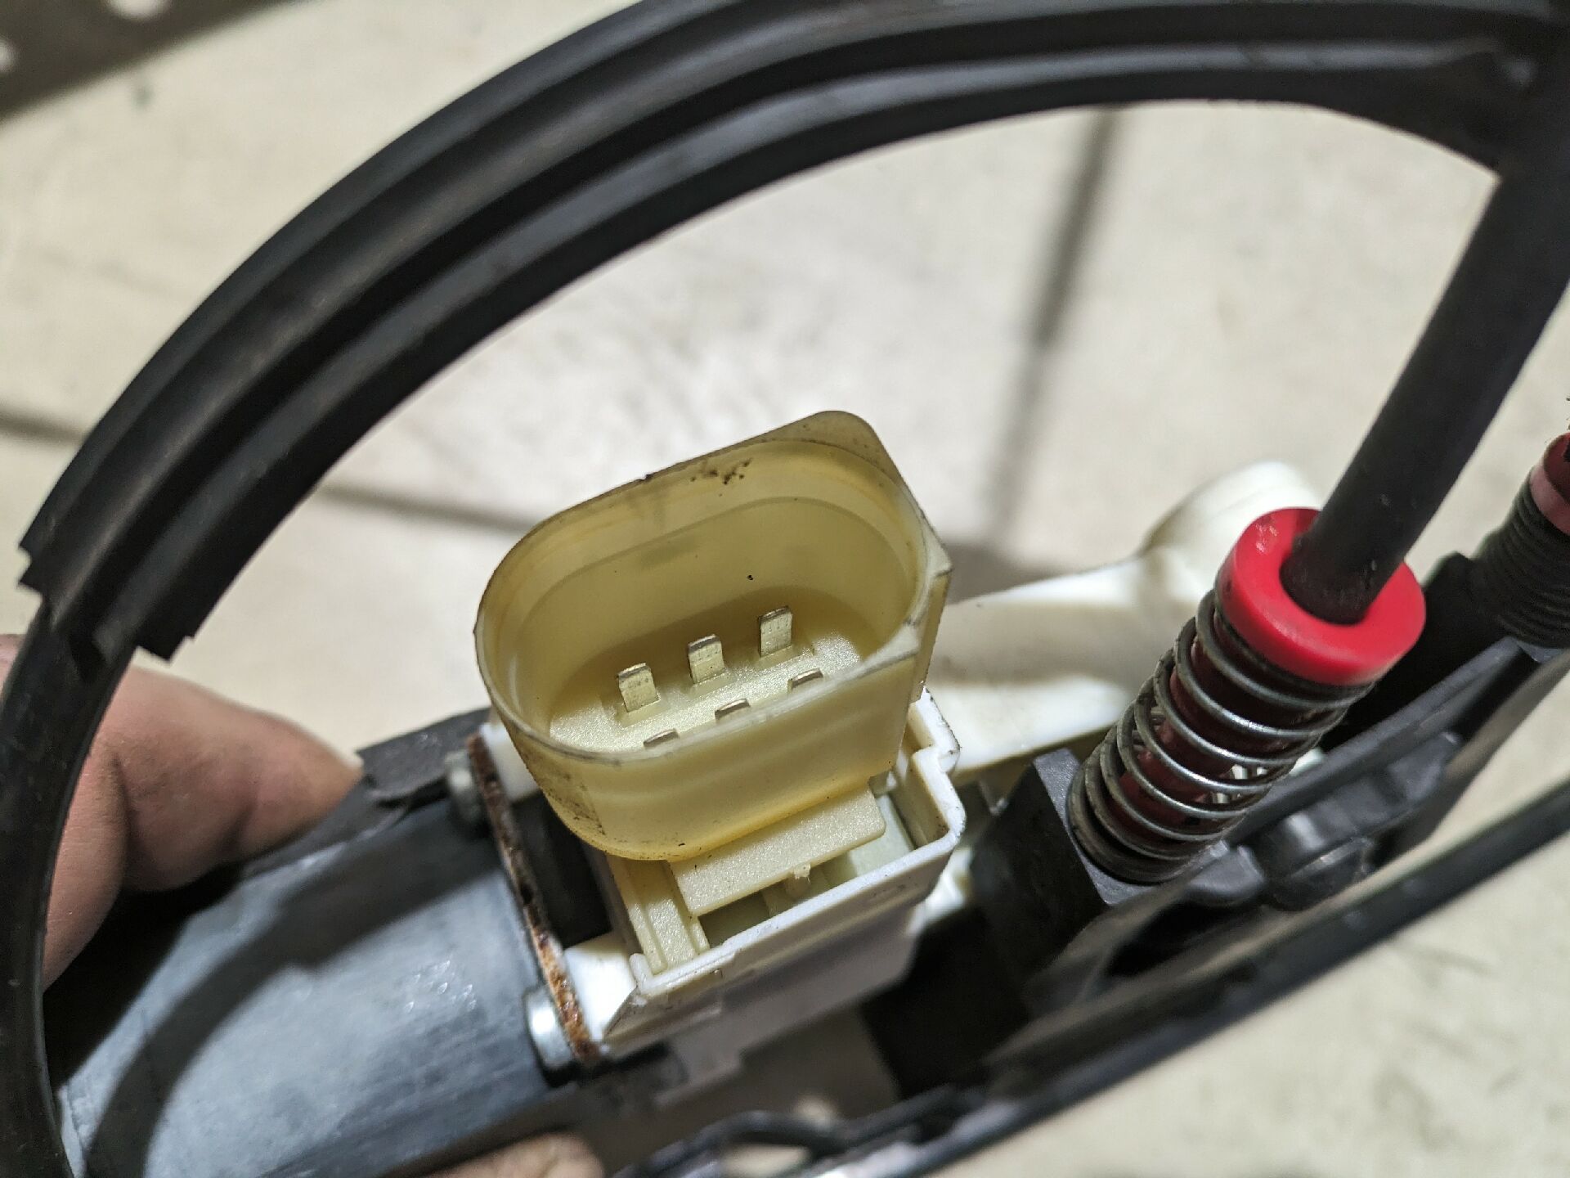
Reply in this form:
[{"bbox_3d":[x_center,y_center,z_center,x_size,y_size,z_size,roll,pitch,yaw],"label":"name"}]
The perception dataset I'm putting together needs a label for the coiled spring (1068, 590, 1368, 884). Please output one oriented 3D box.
[{"bbox_3d":[0.036,0.012,0.096,0.013,0.034,0.013,5,51,-6],"label":"coiled spring"}]

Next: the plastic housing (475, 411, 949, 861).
[{"bbox_3d":[-0.005,0.006,0.088,0.031,0.024,0.021,-22,61,-12],"label":"plastic housing"}]

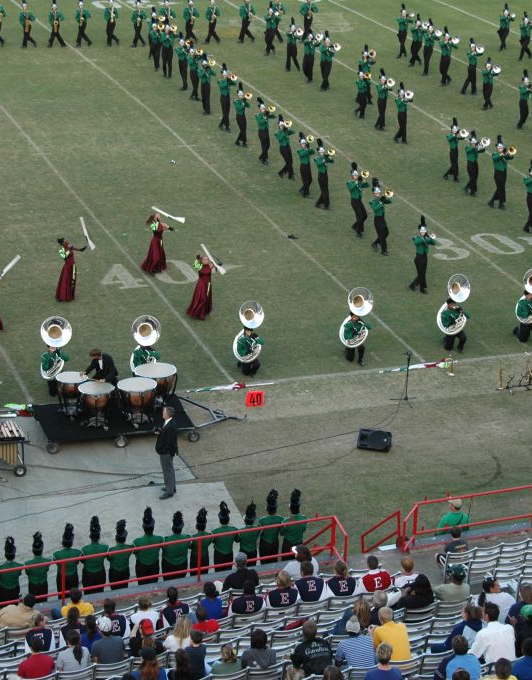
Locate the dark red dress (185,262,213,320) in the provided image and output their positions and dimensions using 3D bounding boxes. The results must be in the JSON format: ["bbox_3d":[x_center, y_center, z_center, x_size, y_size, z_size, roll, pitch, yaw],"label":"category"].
[{"bbox_3d":[-1.578,-1.202,44.987,0.632,1.335,0.587,-16,27,-39],"label":"dark red dress"}]

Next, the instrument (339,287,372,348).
[{"bbox_3d":[2.066,-0.505,43.049,0.780,1.380,0.580,-7,22,-22],"label":"instrument"}]

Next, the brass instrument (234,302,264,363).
[{"bbox_3d":[-0.434,-0.189,41.886,0.720,1.300,0.620,-9,23,-26],"label":"brass instrument"}]

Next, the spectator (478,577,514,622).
[{"bbox_3d":[3.322,3.932,27.854,0.500,1.165,0.800,-1,21,-8],"label":"spectator"}]

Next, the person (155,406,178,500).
[{"bbox_3d":[-1.886,2.133,36.159,0.460,1.840,0.520,-2,21,-10],"label":"person"}]

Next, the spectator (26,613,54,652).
[{"bbox_3d":[-3.198,4.279,26.312,0.500,1.214,0.750,-8,23,-23],"label":"spectator"}]

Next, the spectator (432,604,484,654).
[{"bbox_3d":[2.512,4.020,24.652,0.760,1.270,0.520,10,22,20],"label":"spectator"}]

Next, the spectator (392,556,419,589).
[{"bbox_3d":[2.037,3.730,28.583,0.520,1.150,0.720,-7,23,-22],"label":"spectator"}]

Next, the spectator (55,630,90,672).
[{"bbox_3d":[-2.618,4.280,24.844,0.480,1.230,0.750,-8,23,-23],"label":"spectator"}]

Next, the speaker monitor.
[{"bbox_3d":[2.261,2.009,38.559,0.700,0.420,0.440,6,21,11],"label":"speaker monitor"}]

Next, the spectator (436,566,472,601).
[{"bbox_3d":[2.658,3.784,27.638,0.500,1.290,0.760,-7,23,-22],"label":"spectator"}]

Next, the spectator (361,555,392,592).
[{"bbox_3d":[1.494,3.711,28.119,0.540,1.273,0.750,-8,23,-23],"label":"spectator"}]

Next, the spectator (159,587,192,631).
[{"bbox_3d":[-1.490,4.157,27.853,0.500,1.320,0.760,-7,23,-22],"label":"spectator"}]

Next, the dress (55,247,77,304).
[{"bbox_3d":[-4.962,-1.670,46.202,0.480,1.330,0.480,17,25,34],"label":"dress"}]

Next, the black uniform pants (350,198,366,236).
[{"bbox_3d":[2.569,-3.416,51.540,0.500,1.020,0.380,13,24,27],"label":"black uniform pants"}]

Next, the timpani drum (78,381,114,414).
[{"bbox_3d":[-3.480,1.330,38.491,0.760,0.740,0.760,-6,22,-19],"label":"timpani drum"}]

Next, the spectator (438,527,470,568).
[{"bbox_3d":[3.128,3.574,31.717,0.460,1.175,0.780,-7,23,-22],"label":"spectator"}]

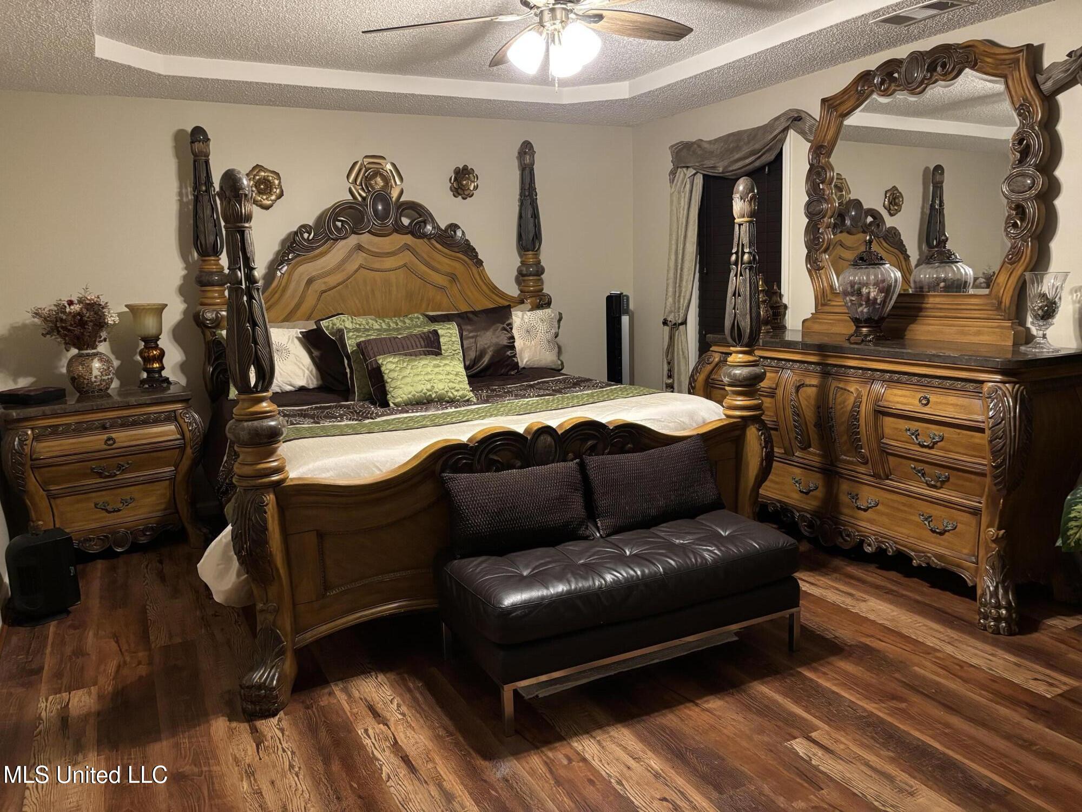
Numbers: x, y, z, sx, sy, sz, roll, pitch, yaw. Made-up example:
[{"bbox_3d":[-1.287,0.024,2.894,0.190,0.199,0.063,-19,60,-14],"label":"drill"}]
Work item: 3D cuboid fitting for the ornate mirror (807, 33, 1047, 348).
[{"bbox_3d":[1.703,-0.957,3.770,0.110,1.280,1.200,-7,11,-26],"label":"ornate mirror"}]

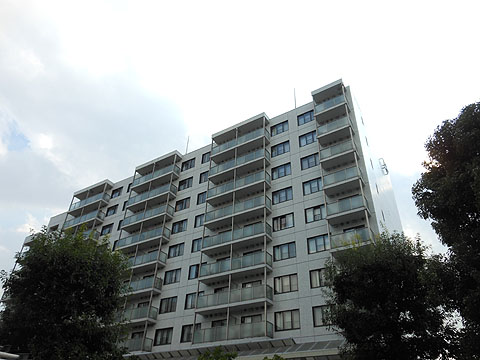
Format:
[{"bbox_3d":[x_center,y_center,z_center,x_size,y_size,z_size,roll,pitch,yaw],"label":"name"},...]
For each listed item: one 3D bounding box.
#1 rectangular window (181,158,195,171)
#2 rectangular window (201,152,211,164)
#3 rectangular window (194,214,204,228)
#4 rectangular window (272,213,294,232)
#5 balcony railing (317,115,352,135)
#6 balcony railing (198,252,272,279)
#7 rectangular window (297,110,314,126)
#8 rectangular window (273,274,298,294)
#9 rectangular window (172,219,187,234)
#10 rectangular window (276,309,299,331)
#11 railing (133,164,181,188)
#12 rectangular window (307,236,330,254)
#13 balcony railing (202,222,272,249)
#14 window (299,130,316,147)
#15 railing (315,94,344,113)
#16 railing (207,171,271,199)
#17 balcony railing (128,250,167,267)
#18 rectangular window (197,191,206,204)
[{"bbox_3d":[-6.597,-1.876,44.342,2.212,1.388,0.147,-19,-39,28],"label":"rectangular window"},{"bbox_3d":[-3.809,-2.820,42.623,2.178,1.422,0.129,-19,-40,28],"label":"rectangular window"},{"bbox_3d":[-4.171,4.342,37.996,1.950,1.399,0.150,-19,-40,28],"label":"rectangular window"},{"bbox_3d":[3.930,3.825,31.350,2.091,1.379,0.150,-19,-40,27],"label":"rectangular window"},{"bbox_3d":[8.925,-4.691,32.686,3.107,1.091,1.201,-19,-40,28],"label":"balcony railing"},{"bbox_3d":[-0.490,7.953,31.509,7.152,1.225,1.263,-19,-39,28],"label":"balcony railing"},{"bbox_3d":[7.091,-6.508,36.647,2.083,1.388,0.147,-19,-39,28],"label":"rectangular window"},{"bbox_3d":[3.802,8.619,28.663,2.135,1.413,0.120,-19,-40,28],"label":"rectangular window"},{"bbox_3d":[-6.882,5.232,39.297,2.191,1.422,0.129,-19,-40,28],"label":"rectangular window"},{"bbox_3d":[3.690,10.941,27.007,2.135,1.413,0.120,-19,-40,28],"label":"rectangular window"},{"bbox_3d":[-11.176,-0.094,45.722,7.481,1.225,1.263,-19,-39,28],"label":"railing"},{"bbox_3d":[6.499,5.191,28.253,2.049,1.379,0.150,-19,-40,27],"label":"rectangular window"},{"bbox_3d":[-0.340,5.487,32.657,6.907,1.142,1.222,-19,-40,27],"label":"balcony railing"},{"bbox_3d":[7.005,-4.264,35.172,2.168,1.399,0.150,-19,-40,28],"label":"window"},{"bbox_3d":[9.163,-7.095,34.803,3.095,1.100,1.279,-19,-40,28],"label":"railing"},{"bbox_3d":[-0.211,0.860,36.275,7.152,1.225,1.263,-19,-39,28],"label":"railing"},{"bbox_3d":[-11.428,9.350,39.023,7.343,1.091,1.201,-19,-40,28],"label":"balcony railing"},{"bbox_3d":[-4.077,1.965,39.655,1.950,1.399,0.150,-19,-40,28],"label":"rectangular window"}]

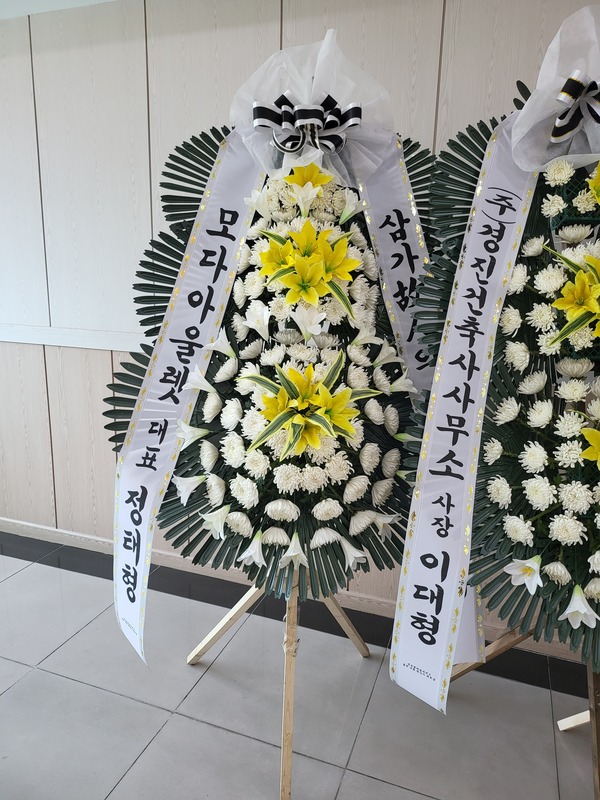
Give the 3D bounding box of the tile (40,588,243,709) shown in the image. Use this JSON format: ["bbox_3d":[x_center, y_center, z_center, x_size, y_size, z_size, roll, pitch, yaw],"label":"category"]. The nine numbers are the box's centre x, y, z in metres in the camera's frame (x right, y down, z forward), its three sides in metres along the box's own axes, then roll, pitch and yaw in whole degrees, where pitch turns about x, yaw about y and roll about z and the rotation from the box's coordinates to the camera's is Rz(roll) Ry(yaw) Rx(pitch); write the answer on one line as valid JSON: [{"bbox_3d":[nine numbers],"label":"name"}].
[{"bbox_3d":[-0.601,0.976,2.248,0.600,0.012,0.600,6,13,20],"label":"tile"}]

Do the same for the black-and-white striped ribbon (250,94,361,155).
[{"bbox_3d":[0.020,-0.749,1.500,0.288,0.145,0.110,1,5,-3],"label":"black-and-white striped ribbon"}]

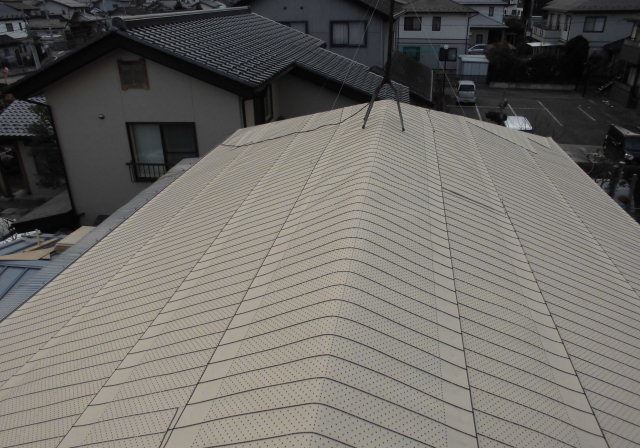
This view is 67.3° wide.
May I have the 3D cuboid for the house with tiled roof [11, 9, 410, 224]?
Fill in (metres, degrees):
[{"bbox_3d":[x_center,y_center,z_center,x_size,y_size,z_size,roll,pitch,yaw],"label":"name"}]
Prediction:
[{"bbox_3d":[-1.984,-2.651,15.357,9.400,7.650,8.800,4,26,9],"label":"house with tiled roof"}]

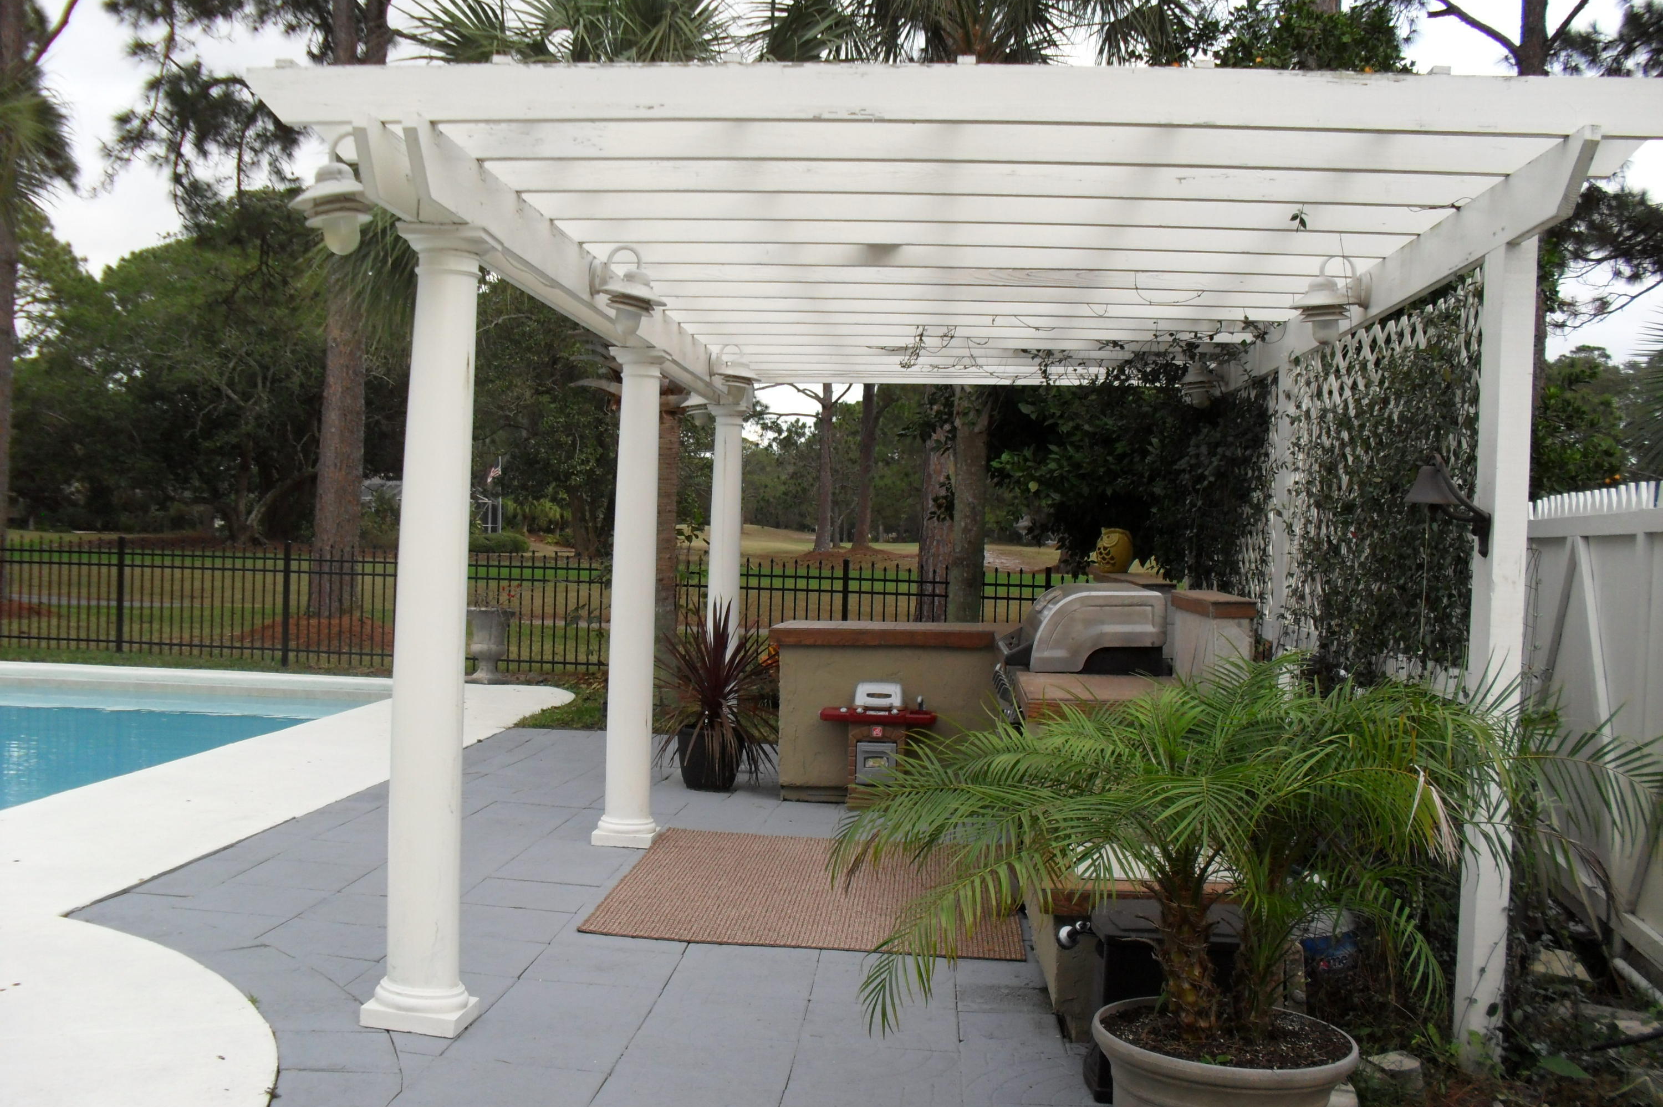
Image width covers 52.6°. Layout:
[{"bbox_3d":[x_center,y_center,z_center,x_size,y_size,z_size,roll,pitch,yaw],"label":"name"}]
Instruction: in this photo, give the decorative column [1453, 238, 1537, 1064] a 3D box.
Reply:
[{"bbox_3d":[1.803,0.279,4.557,0.092,2.222,0.138,2,1,4],"label":"decorative column"}]

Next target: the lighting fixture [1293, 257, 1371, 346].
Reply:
[{"bbox_3d":[1.751,-0.881,5.880,0.268,0.315,0.238,2,1,4],"label":"lighting fixture"}]

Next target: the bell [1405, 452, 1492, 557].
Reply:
[{"bbox_3d":[1.665,-0.135,4.571,0.217,0.287,0.152,2,1,4],"label":"bell"}]

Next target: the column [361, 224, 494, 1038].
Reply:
[{"bbox_3d":[-1.132,0.206,4.804,0.271,2.255,0.271,2,1,4],"label":"column"}]

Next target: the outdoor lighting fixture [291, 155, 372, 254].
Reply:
[{"bbox_3d":[-1.307,-0.983,4.572,0.268,0.315,0.238,2,1,4],"label":"outdoor lighting fixture"}]

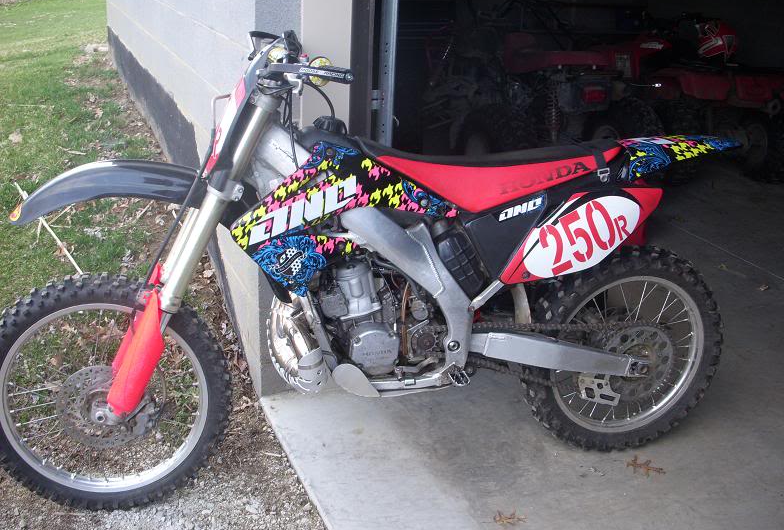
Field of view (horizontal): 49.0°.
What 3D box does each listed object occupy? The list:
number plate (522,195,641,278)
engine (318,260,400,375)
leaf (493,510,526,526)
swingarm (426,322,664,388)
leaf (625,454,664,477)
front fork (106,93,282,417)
[{"bbox_3d":[0.520,-0.070,2.334,0.355,0.193,0.030,-33,21,-4],"label":"number plate"},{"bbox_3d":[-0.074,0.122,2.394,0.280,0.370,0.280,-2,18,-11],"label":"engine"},{"bbox_3d":[0.324,0.691,2.363,0.095,0.022,0.055,2,21,-1],"label":"leaf"},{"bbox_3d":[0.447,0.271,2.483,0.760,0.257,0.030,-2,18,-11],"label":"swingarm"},{"bbox_3d":[0.778,0.610,2.627,0.118,0.022,0.085,10,22,19],"label":"leaf"},{"bbox_3d":[-0.531,-0.027,2.238,0.140,0.938,0.260,24,12,-13],"label":"front fork"}]

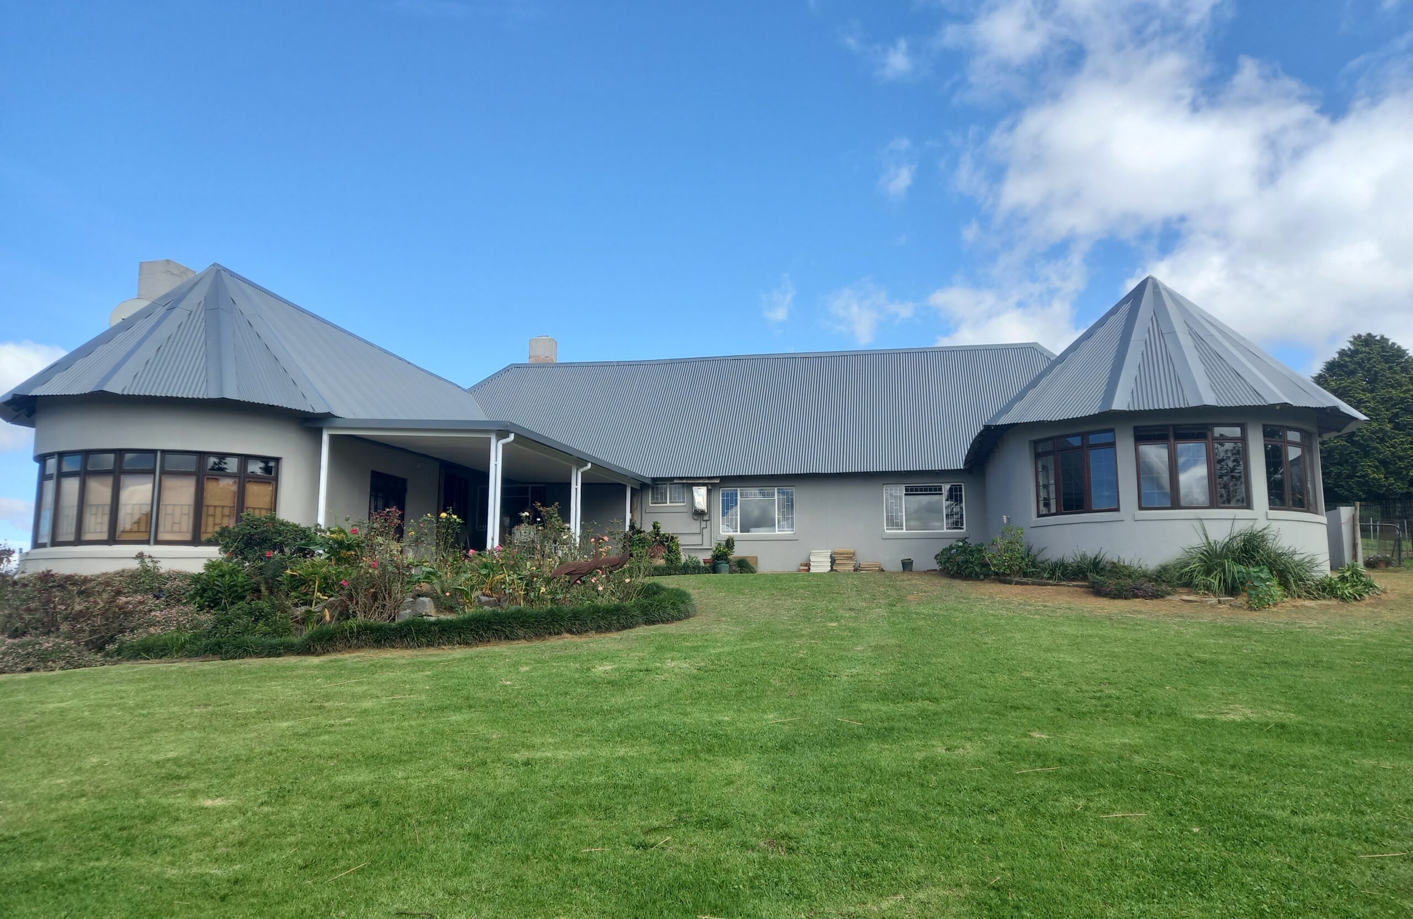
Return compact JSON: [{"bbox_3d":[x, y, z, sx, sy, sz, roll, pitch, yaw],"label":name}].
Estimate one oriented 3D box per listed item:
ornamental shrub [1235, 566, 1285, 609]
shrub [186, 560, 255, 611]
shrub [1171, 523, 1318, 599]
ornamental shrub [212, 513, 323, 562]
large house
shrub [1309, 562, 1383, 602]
[{"bbox_3d":[8.409,1.937,15.500,0.700,0.720,0.700,-4,-9,28],"label":"ornamental shrub"},{"bbox_3d":[-6.473,1.685,13.600,0.850,0.750,0.800,4,-9,-25],"label":"shrub"},{"bbox_3d":[8.719,1.633,16.500,2.050,1.160,1.550,-1,-8,11],"label":"shrub"},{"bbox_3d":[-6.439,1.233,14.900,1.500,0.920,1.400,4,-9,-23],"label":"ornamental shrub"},{"bbox_3d":[0.435,-0.831,24.613,25.350,8.050,20.300,-1,-8,11],"label":"large house"},{"bbox_3d":[10.406,1.984,16.600,1.050,0.650,0.950,-5,-10,32],"label":"shrub"}]

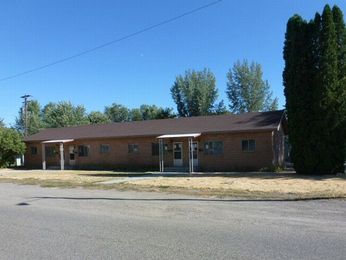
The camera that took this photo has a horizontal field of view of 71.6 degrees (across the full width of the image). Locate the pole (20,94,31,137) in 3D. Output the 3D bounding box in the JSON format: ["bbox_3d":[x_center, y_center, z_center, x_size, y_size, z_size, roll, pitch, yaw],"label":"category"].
[{"bbox_3d":[-28.015,-0.321,45.551,2.400,12.883,0.400,-4,-5,30],"label":"pole"}]

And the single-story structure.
[{"bbox_3d":[-3.456,1.705,27.468,28.859,4.900,9.600,-4,-4,25],"label":"single-story structure"}]

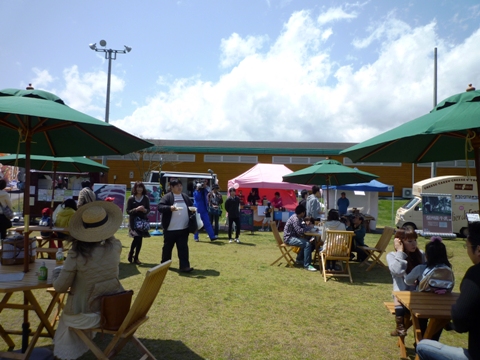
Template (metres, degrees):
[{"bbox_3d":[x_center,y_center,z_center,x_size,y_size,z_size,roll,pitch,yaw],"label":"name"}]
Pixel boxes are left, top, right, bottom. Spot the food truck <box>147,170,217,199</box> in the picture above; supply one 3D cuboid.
[{"bbox_3d":[-2.506,0.861,13.900,3.300,2.120,1.550,2,-2,-3],"label":"food truck"}]

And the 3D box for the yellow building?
[{"bbox_3d":[4.032,-0.964,36.599,36.000,4.800,11.000,2,-3,5],"label":"yellow building"}]

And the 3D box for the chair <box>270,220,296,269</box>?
[{"bbox_3d":[0.949,1.350,7.344,0.530,0.910,0.460,1,-3,16],"label":"chair"}]

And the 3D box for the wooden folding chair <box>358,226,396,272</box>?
[{"bbox_3d":[2.877,1.418,7.303,0.560,0.890,0.480,2,-3,3],"label":"wooden folding chair"}]

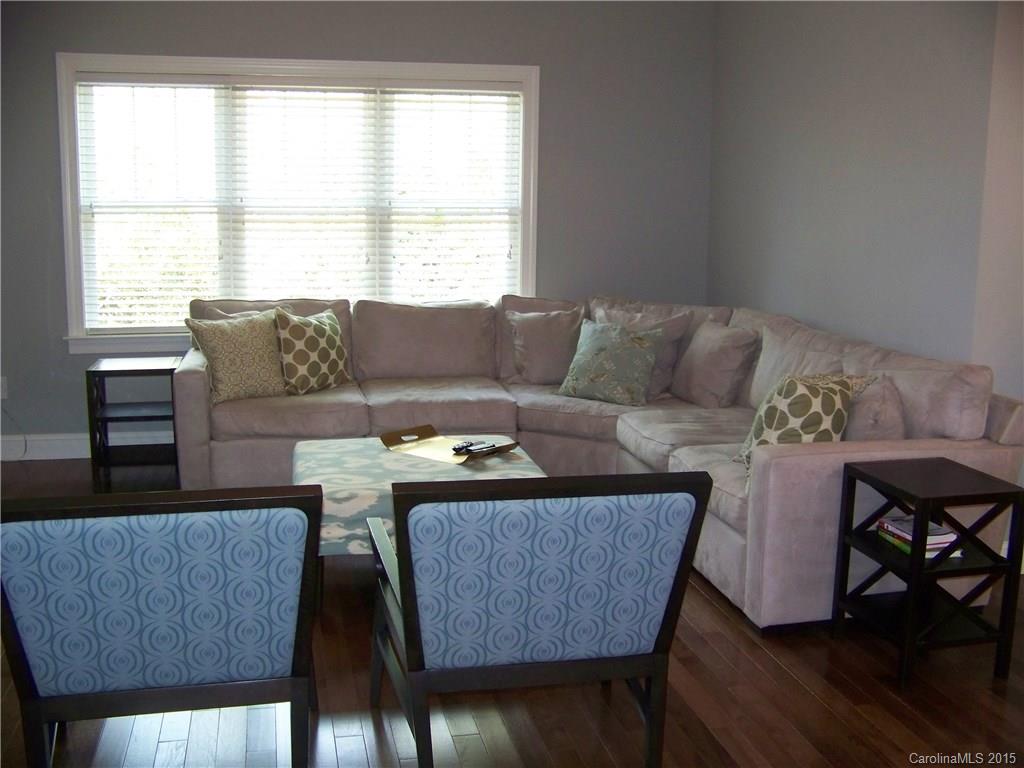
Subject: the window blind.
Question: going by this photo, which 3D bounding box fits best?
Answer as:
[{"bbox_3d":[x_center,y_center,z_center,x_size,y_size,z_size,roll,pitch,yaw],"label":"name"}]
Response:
[{"bbox_3d":[-1.135,-0.978,6.036,2.450,1.348,0.060,-2,10,-13],"label":"window blind"}]

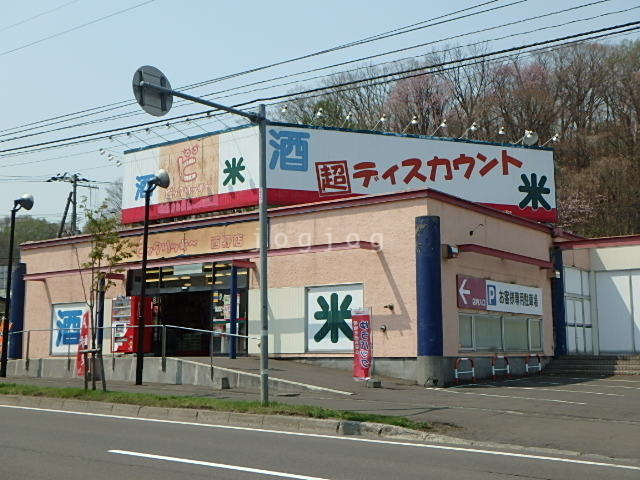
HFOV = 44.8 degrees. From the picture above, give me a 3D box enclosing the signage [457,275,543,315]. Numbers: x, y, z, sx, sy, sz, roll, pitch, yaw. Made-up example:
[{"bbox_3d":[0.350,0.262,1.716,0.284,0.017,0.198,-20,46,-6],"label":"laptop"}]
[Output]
[{"bbox_3d":[5.702,1.764,23.832,0.100,0.890,6.050,-6,-10,37],"label":"signage"}]

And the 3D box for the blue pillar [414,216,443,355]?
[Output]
[{"bbox_3d":[2.853,1.209,20.253,0.650,3.640,0.650,0,-8,0],"label":"blue pillar"}]

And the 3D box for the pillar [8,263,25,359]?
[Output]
[{"bbox_3d":[-12.460,2.881,31.963,0.650,3.800,0.650,-6,-10,37],"label":"pillar"}]

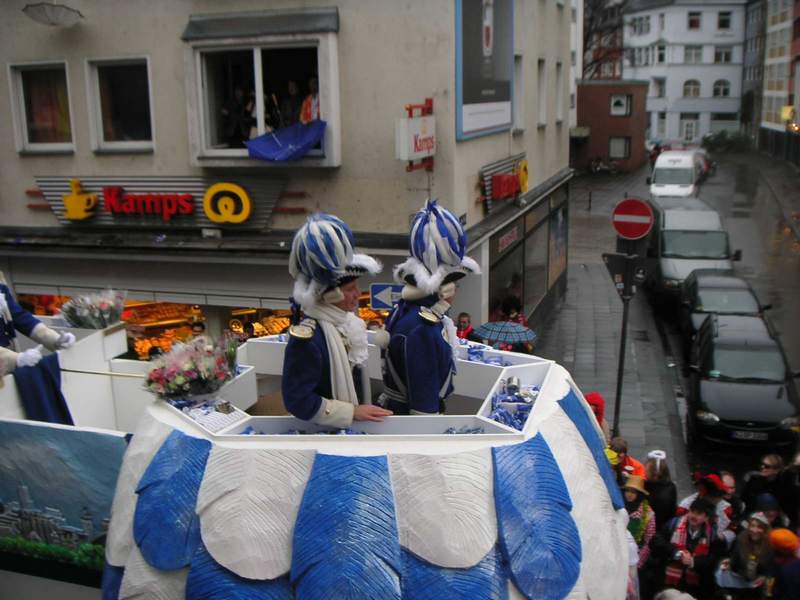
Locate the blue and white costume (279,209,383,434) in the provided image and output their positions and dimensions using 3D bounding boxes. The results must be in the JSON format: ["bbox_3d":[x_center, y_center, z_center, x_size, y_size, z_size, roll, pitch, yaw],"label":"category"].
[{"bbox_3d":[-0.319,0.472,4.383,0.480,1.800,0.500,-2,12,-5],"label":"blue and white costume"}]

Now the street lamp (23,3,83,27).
[{"bbox_3d":[-4.986,-4.103,12.600,0.860,0.290,0.860,3,14,18],"label":"street lamp"}]

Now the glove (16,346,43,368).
[{"bbox_3d":[-1.941,0.301,4.600,0.120,0.100,0.090,3,14,18],"label":"glove"}]

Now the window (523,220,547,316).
[{"bbox_3d":[3.058,-0.720,19.710,0.150,1.776,3.106,3,14,18],"label":"window"}]

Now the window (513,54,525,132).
[{"bbox_3d":[2.223,-3.895,16.654,0.160,1.394,0.977,3,14,18],"label":"window"}]

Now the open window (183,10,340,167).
[{"bbox_3d":[-2.028,-3.082,12.993,2.371,2.171,0.420,3,14,18],"label":"open window"}]

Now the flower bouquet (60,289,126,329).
[{"bbox_3d":[-1.815,0.056,5.200,0.360,0.210,0.300,-1,12,0],"label":"flower bouquet"}]

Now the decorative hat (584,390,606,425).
[{"bbox_3d":[2.237,1.242,10.100,0.260,0.320,0.260,6,14,29],"label":"decorative hat"}]

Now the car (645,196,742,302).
[{"bbox_3d":[8.235,-1.422,24.918,2.000,2.480,5.300,2,12,14],"label":"car"}]

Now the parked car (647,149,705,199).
[{"bbox_3d":[13.454,-5.758,42.951,2.000,2.500,5.300,3,13,21],"label":"parked car"}]

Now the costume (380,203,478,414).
[{"bbox_3d":[0.190,0.438,4.799,0.450,1.950,0.520,-8,14,-31],"label":"costume"}]

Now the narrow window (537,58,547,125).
[{"bbox_3d":[3.044,-4.474,19.041,0.160,1.383,1.068,3,14,18],"label":"narrow window"}]

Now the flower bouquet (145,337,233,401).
[{"bbox_3d":[-1.072,0.350,4.450,0.420,0.260,0.310,-1,12,0],"label":"flower bouquet"}]

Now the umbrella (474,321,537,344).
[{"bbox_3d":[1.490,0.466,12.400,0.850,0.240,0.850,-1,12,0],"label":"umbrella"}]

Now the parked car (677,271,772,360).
[{"bbox_3d":[7.025,0.295,19.180,1.700,1.420,4.250,2,12,14],"label":"parked car"}]

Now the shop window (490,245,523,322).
[{"bbox_3d":[1.877,0.006,15.123,0.100,1.660,3.682,2,12,16],"label":"shop window"}]

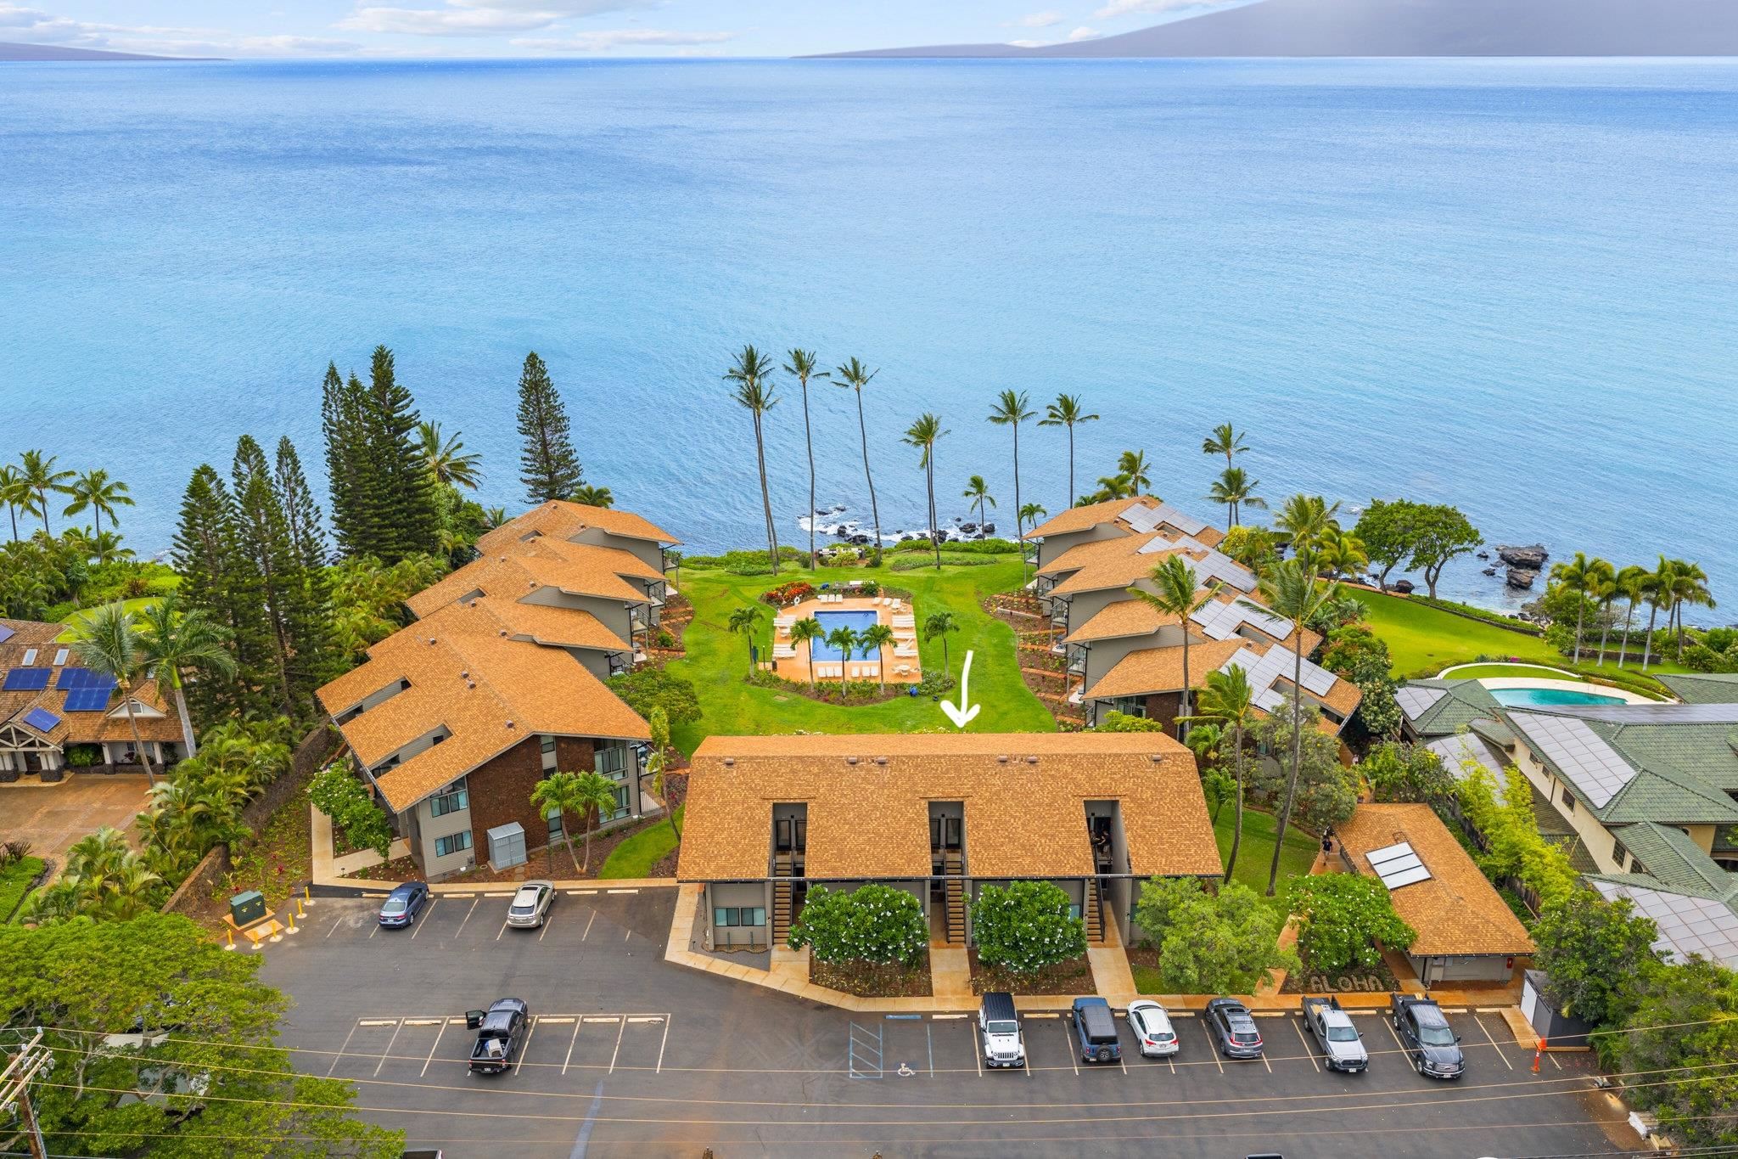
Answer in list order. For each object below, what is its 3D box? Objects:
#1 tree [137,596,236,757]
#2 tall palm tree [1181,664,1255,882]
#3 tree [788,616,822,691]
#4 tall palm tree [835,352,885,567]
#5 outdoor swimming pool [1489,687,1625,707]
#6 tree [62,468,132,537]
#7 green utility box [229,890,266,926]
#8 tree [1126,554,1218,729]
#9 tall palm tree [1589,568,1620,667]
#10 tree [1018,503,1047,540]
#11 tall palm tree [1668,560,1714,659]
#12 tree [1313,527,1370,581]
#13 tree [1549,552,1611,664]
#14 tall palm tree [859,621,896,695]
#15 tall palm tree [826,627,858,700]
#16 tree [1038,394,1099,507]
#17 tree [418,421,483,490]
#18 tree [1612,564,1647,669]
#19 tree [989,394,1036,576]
[{"bbox_3d":[-49.018,8.041,98.375,7.023,14.776,6.813,0,21,0],"label":"tree"},{"bbox_3d":[21.120,12.541,85.005,5.000,15.931,5.000,0,21,0],"label":"tall palm tree"},{"bbox_3d":[-5.336,6.392,116.075,3.132,7.032,3.038,0,21,0],"label":"tree"},{"bbox_3d":[-1.080,-13.058,150.413,5.435,23.361,5.435,0,21,0],"label":"tall palm tree"},{"bbox_3d":[59.388,10.640,116.602,12.500,0.800,6.000,5,22,12],"label":"outdoor swimming pool"},{"bbox_3d":[-84.908,-6.474,150.049,7.340,12.250,7.340,0,21,0],"label":"tree"},{"bbox_3d":[-38.697,20.440,84.302,1.650,1.450,1.100,-18,28,-39],"label":"green utility box"},{"bbox_3d":[21.535,6.696,98.208,6.700,18.257,6.700,0,21,0],"label":"tree"},{"bbox_3d":[66.952,3.619,124.058,3.270,9.880,3.270,0,21,0],"label":"tall palm tree"},{"bbox_3d":[18.786,-5.930,155.868,3.120,6.300,3.120,0,21,0],"label":"tree"},{"bbox_3d":[71.762,2.912,119.094,4.269,9.788,4.269,0,21,0],"label":"tall palm tree"},{"bbox_3d":[50.865,-2.552,146.417,6.177,6.428,6.177,0,21,0],"label":"tree"},{"bbox_3d":[61.674,2.678,118.746,4.723,10.527,4.723,0,21,0],"label":"tree"},{"bbox_3d":[0.775,7.010,118.673,3.337,6.941,3.337,0,21,0],"label":"tall palm tree"},{"bbox_3d":[-2.292,7.003,114.604,2.635,6.960,2.556,0,21,0],"label":"tall palm tree"},{"bbox_3d":[22.726,-12.341,155.919,6.950,18.590,6.950,0,21,0],"label":"tree"},{"bbox_3d":[-45.161,-8.500,146.506,7.800,17.904,7.800,0,21,0],"label":"tree"},{"bbox_3d":[66.064,3.335,118.215,3.061,9.665,3.600,0,21,0],"label":"tree"},{"bbox_3d":[15.248,-11.082,147.085,5.083,19.554,4.930,0,21,0],"label":"tree"}]

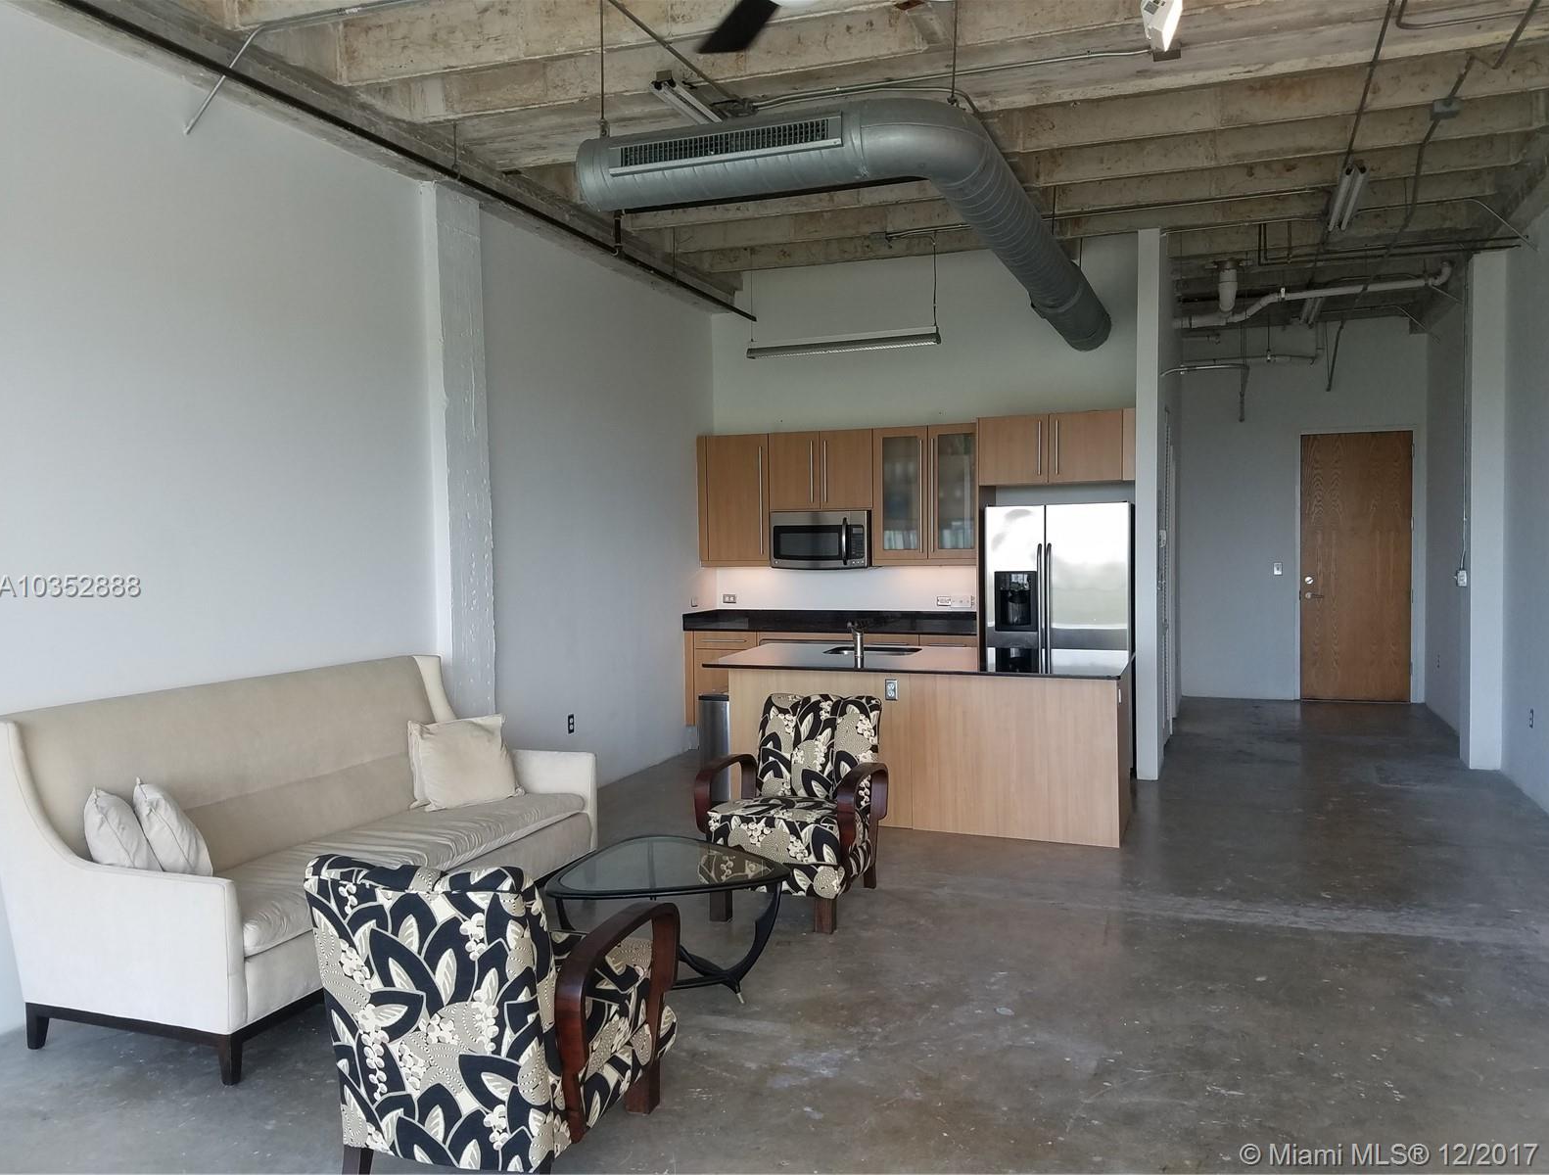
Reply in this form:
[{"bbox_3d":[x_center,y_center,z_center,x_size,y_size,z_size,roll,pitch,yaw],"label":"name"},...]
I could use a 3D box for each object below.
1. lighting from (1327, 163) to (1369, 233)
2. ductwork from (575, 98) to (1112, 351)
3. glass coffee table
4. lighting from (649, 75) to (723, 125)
[{"bbox_3d":[3.047,-2.078,6.283,0.121,0.086,1.231,0,3,21],"label":"lighting"},{"bbox_3d":[0.759,-1.715,6.386,1.597,0.284,4.599,0,3,21],"label":"ductwork"},{"bbox_3d":[-0.342,1.236,4.216,0.806,0.464,0.798,0,3,21],"label":"glass coffee table"},{"bbox_3d":[-0.193,-1.945,4.976,0.120,0.095,1.220,0,3,21],"label":"lighting"}]

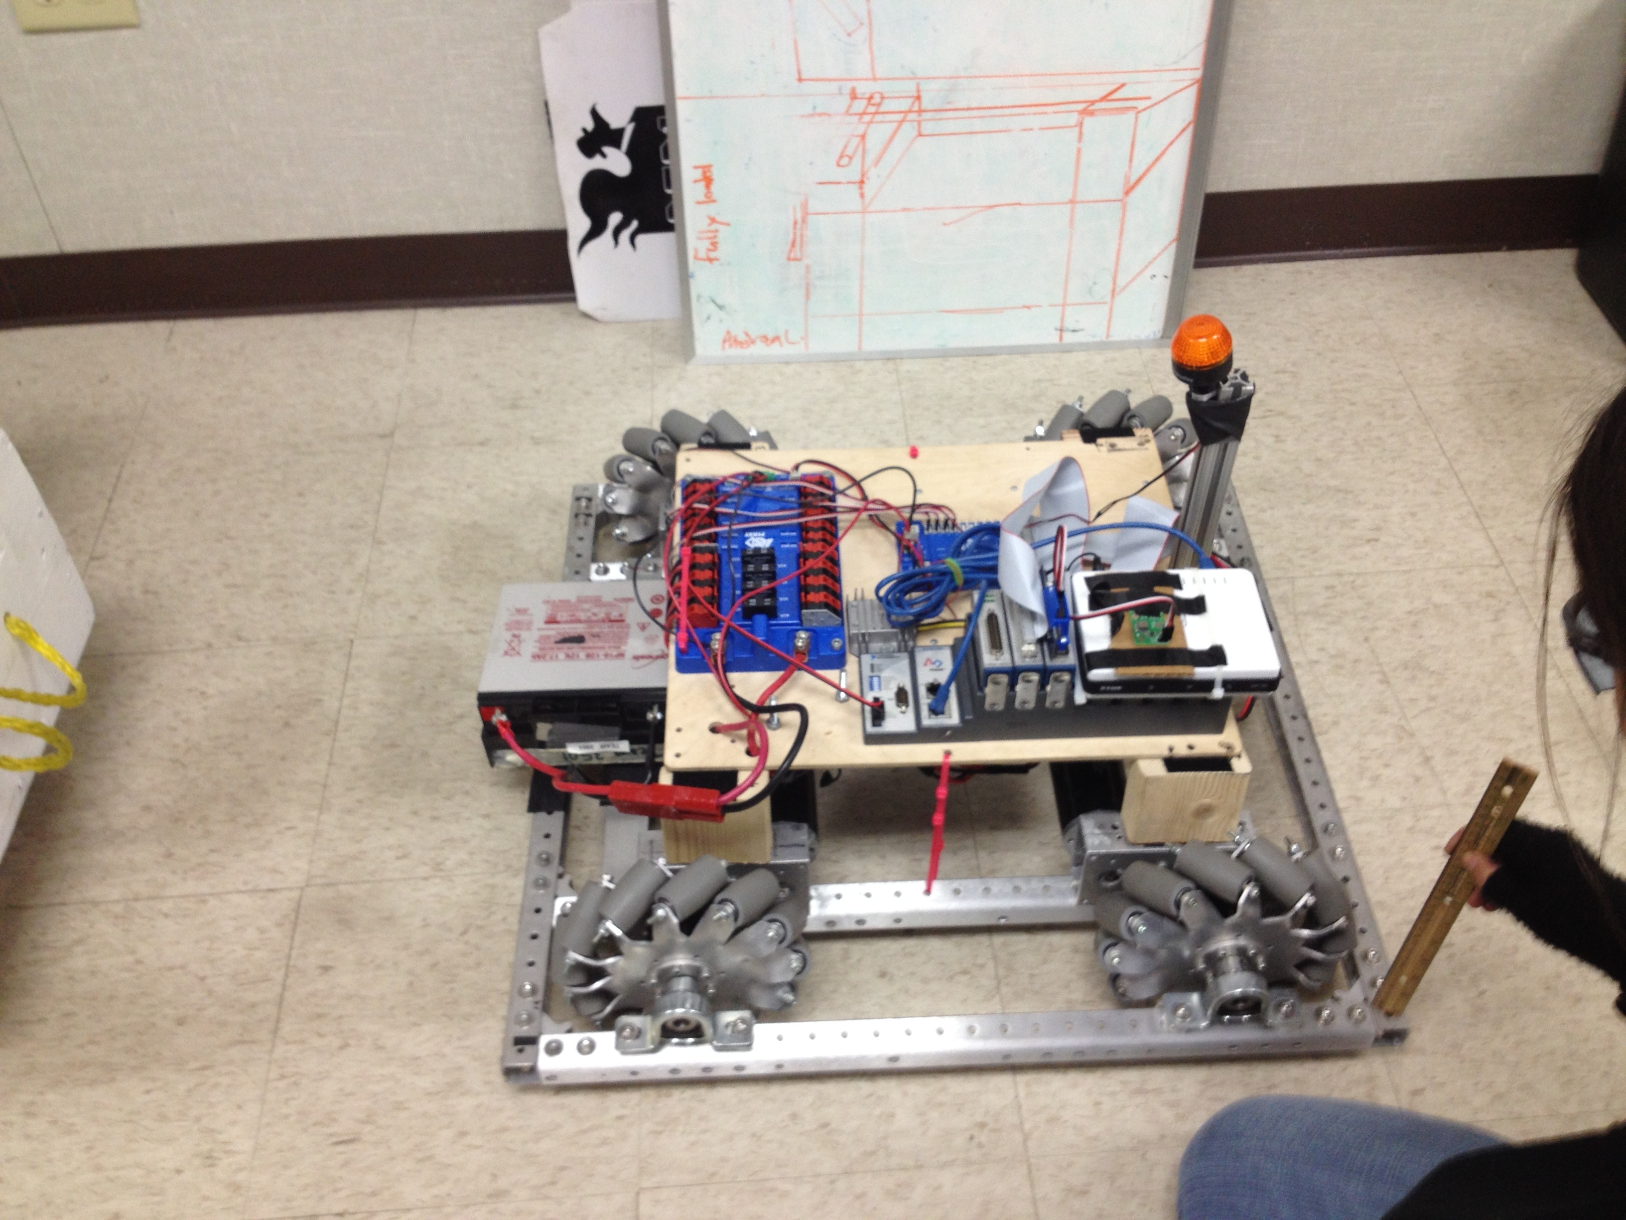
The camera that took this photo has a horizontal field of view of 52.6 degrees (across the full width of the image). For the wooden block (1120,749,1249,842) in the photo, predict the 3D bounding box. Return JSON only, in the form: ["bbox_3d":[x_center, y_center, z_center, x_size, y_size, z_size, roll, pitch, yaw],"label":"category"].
[{"bbox_3d":[0.299,0.144,1.319,0.089,0.087,0.038,-2,45,-1],"label":"wooden block"}]

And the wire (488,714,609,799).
[{"bbox_3d":[-0.221,0.120,1.368,0.035,0.050,0.225,-28,22,-24],"label":"wire"}]

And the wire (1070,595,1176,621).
[{"bbox_3d":[0.235,-0.001,1.256,0.080,0.020,0.022,-2,45,-1],"label":"wire"}]

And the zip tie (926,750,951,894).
[{"bbox_3d":[0.101,0.174,1.334,0.009,0.176,0.009,0,41,-3],"label":"zip tie"}]

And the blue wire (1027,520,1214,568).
[{"bbox_3d":[0.247,-0.051,1.341,0.145,0.035,0.050,-2,45,-1],"label":"blue wire"}]

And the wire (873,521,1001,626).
[{"bbox_3d":[0.103,-0.030,1.365,0.108,0.040,0.085,-2,45,-1],"label":"wire"}]

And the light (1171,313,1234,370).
[{"bbox_3d":[0.289,-0.196,1.221,0.046,0.042,0.046,-2,45,-1],"label":"light"}]

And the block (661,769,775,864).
[{"bbox_3d":[-0.078,0.160,1.315,0.088,0.085,0.038,-2,45,-1],"label":"block"}]

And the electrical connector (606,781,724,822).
[{"bbox_3d":[-0.112,0.146,1.256,0.086,0.034,0.020,7,61,8],"label":"electrical connector"}]

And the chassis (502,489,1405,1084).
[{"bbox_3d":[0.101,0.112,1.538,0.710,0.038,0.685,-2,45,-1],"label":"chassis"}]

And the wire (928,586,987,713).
[{"bbox_3d":[0.114,0.031,1.288,0.025,0.050,0.105,17,48,17],"label":"wire"}]

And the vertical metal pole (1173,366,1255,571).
[{"bbox_3d":[0.319,-0.097,1.327,0.030,0.222,0.030,-2,45,-1],"label":"vertical metal pole"}]

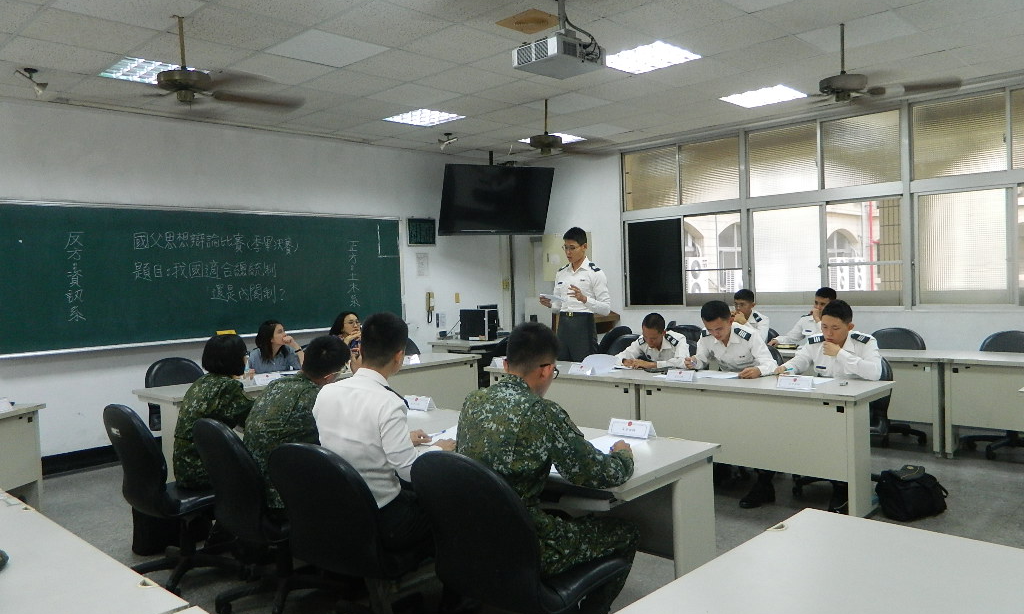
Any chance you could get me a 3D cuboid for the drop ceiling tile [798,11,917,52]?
[{"bbox_3d":[2.262,-1.786,4.832,0.600,0.020,0.600,1,3,44],"label":"drop ceiling tile"}]

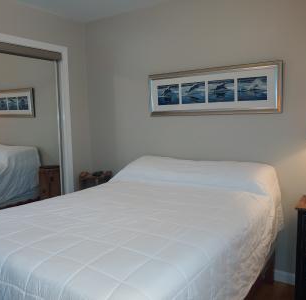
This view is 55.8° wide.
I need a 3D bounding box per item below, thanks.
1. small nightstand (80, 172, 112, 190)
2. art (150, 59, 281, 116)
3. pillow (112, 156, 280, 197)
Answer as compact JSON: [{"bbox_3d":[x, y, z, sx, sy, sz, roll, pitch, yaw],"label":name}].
[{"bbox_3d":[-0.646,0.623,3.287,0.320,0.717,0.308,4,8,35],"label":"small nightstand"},{"bbox_3d":[0.479,-0.504,2.547,1.234,0.402,0.030,4,8,35],"label":"art"},{"bbox_3d":[0.279,0.204,2.486,1.390,0.221,0.409,4,8,35],"label":"pillow"}]

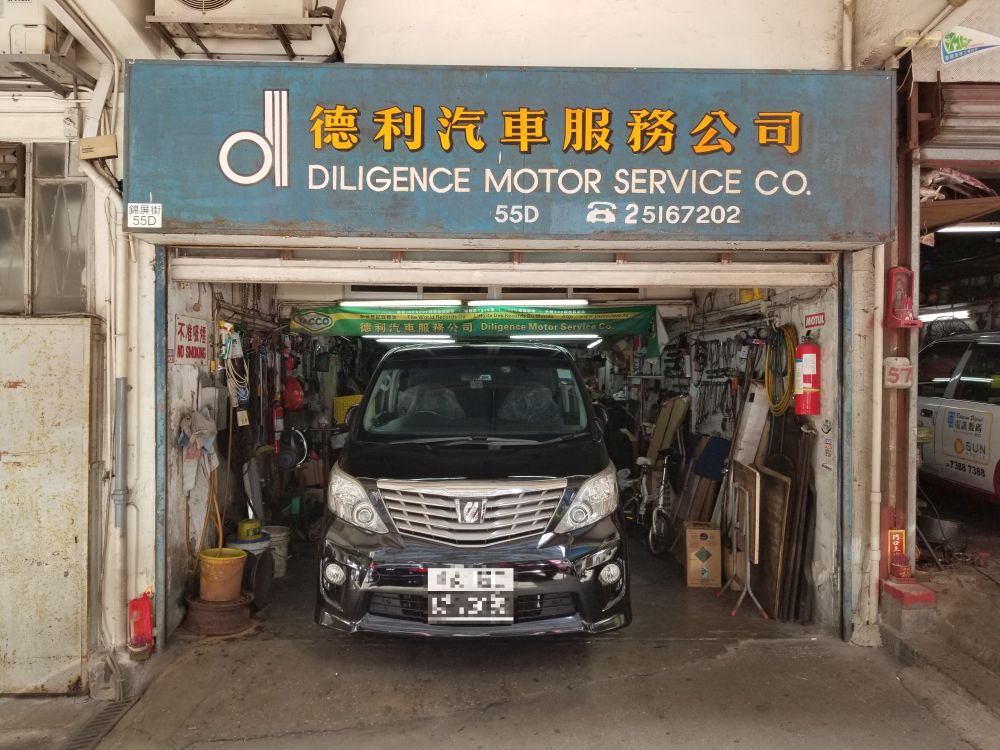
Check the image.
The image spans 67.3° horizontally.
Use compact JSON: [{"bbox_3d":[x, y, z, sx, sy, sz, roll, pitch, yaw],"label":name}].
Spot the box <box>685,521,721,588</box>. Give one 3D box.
[{"bbox_3d":[1.574,1.400,5.850,0.255,0.437,0.270,0,0,6],"label":"box"}]

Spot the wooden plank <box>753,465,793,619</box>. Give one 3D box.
[{"bbox_3d":[1.930,1.170,5.450,0.035,0.945,0.820,6,0,3],"label":"wooden plank"}]

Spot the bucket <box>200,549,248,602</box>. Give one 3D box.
[{"bbox_3d":[-1.820,1.312,4.920,0.315,0.310,0.315,0,0,0],"label":"bucket"}]

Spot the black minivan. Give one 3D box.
[{"bbox_3d":[-0.155,0.700,6.470,1.840,1.900,4.860,0,0,0],"label":"black minivan"}]

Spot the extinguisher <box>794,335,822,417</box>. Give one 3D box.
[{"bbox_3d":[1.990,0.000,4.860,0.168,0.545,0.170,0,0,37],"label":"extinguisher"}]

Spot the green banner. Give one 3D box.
[{"bbox_3d":[-0.280,-0.532,7.400,3.600,0.310,0.050,0,0,0],"label":"green banner"}]

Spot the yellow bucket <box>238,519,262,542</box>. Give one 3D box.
[{"bbox_3d":[-1.835,1.133,5.500,0.187,0.130,0.187,0,0,0],"label":"yellow bucket"}]

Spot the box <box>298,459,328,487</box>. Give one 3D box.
[{"bbox_3d":[-1.815,0.957,7.270,0.270,0.260,0.280,0,0,-11],"label":"box"}]

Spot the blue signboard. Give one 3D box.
[{"bbox_3d":[0.053,-1.244,4.240,4.330,0.965,0.100,0,0,-1],"label":"blue signboard"}]

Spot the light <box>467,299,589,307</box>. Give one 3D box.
[{"bbox_3d":[0.272,-0.714,7.400,1.200,0.080,0.080,0,0,0],"label":"light"}]

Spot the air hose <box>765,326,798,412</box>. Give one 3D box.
[{"bbox_3d":[1.990,-0.045,5.320,0.130,0.655,0.360,0,0,0],"label":"air hose"}]

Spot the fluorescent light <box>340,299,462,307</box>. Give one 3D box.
[{"bbox_3d":[-0.970,-0.714,7.400,1.200,0.080,0.080,0,0,0],"label":"fluorescent light"}]

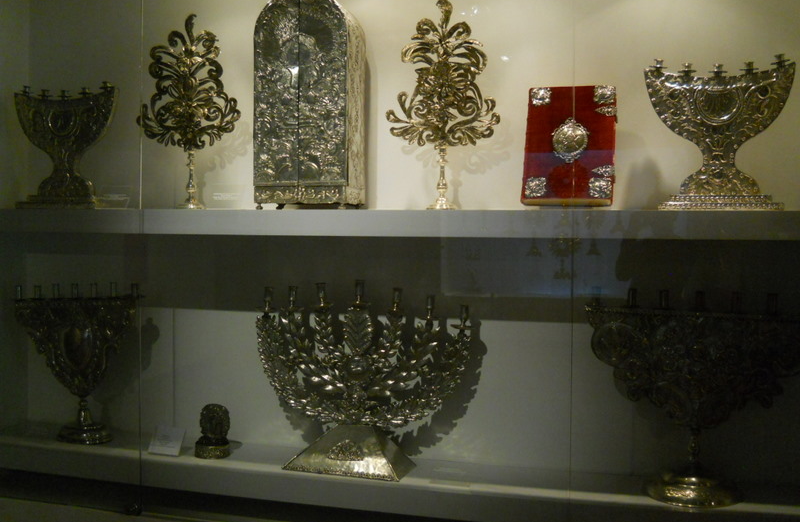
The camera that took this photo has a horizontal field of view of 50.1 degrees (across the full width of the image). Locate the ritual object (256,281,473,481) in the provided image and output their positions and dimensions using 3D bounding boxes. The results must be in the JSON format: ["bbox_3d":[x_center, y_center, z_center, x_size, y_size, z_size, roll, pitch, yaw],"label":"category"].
[{"bbox_3d":[-0.089,0.251,1.877,0.502,0.412,0.140,1,2,19],"label":"ritual object"}]

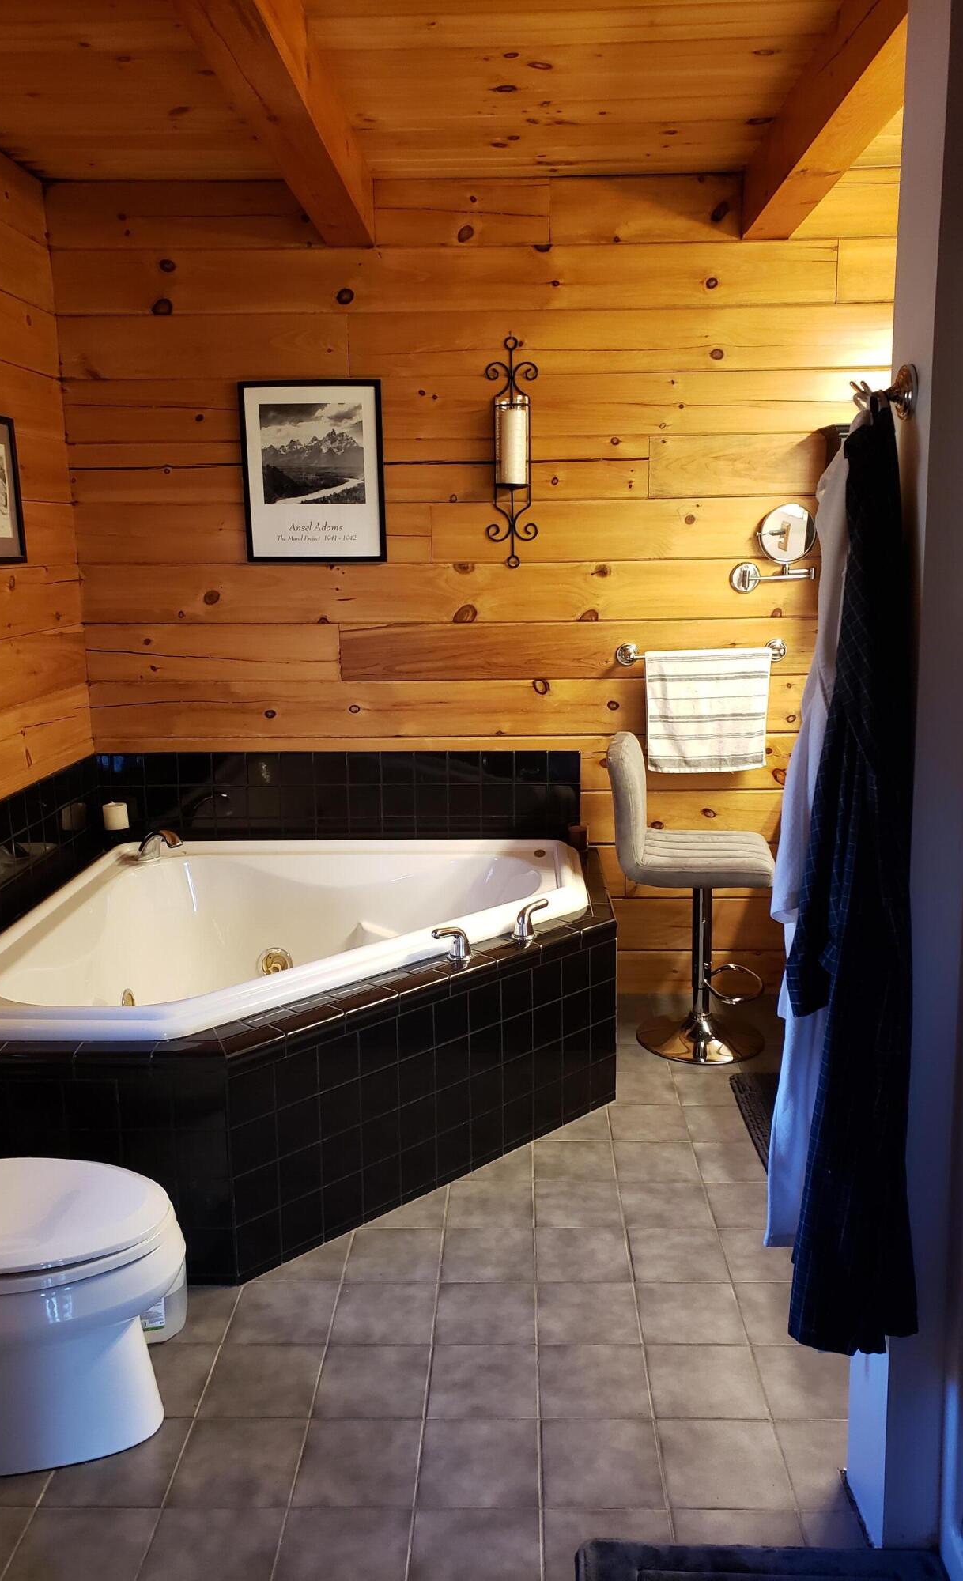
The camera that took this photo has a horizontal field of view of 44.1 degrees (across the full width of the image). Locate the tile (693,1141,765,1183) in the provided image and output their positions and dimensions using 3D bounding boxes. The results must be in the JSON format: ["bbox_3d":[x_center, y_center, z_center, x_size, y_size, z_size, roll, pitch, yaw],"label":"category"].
[{"bbox_3d":[0.638,0.925,2.948,0.200,0.010,0.199,-1,11,2],"label":"tile"}]

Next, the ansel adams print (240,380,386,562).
[{"bbox_3d":[-0.519,-0.984,3.685,0.436,0.542,0.020,-1,11,1],"label":"ansel adams print"}]

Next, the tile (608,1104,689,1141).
[{"bbox_3d":[0.434,0.877,3.115,0.197,0.010,0.197,-1,11,2],"label":"tile"}]

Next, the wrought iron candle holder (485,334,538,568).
[{"bbox_3d":[0.094,-1.032,3.628,0.162,0.686,0.120,-1,11,2],"label":"wrought iron candle holder"}]

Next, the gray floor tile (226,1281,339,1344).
[{"bbox_3d":[-0.396,1.059,2.400,0.200,0.010,0.199,-1,11,2],"label":"gray floor tile"}]

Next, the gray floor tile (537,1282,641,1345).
[{"bbox_3d":[0.209,1.035,2.345,0.197,0.010,0.197,-1,11,2],"label":"gray floor tile"}]

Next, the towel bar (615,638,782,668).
[{"bbox_3d":[0.691,-0.435,3.750,0.533,0.070,0.080,-1,11,2],"label":"towel bar"}]

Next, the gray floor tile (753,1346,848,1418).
[{"bbox_3d":[0.602,1.067,2.137,0.197,0.010,0.197,-1,11,2],"label":"gray floor tile"}]

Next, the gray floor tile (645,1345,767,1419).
[{"bbox_3d":[0.405,1.073,2.149,0.198,0.010,0.197,-1,11,2],"label":"gray floor tile"}]

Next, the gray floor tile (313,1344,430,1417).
[{"bbox_3d":[-0.200,1.096,2.197,0.200,0.010,0.199,-1,11,2],"label":"gray floor tile"}]

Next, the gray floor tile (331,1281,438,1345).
[{"bbox_3d":[-0.193,1.056,2.392,0.200,0.010,0.199,-1,11,2],"label":"gray floor tile"}]

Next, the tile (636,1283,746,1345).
[{"bbox_3d":[0.416,1.047,2.371,0.200,0.010,0.199,-1,11,2],"label":"tile"}]

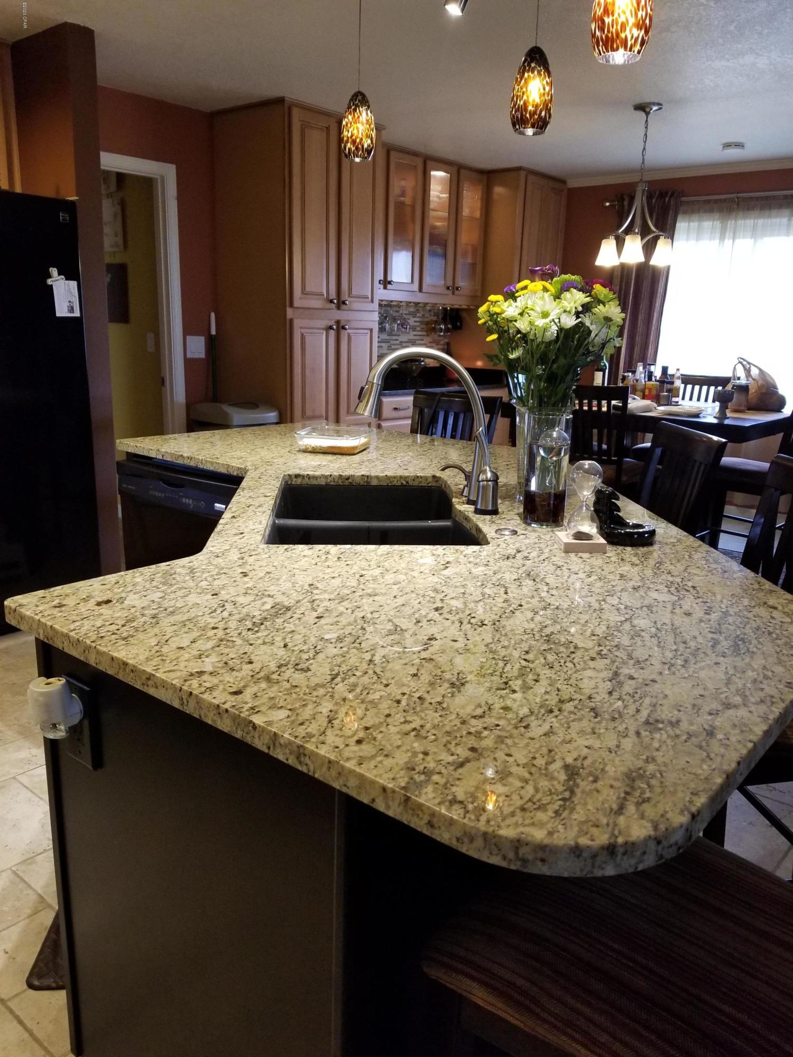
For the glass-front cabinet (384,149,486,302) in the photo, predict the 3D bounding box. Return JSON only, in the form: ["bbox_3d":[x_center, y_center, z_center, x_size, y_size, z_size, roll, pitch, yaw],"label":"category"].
[{"bbox_3d":[0.141,-2.098,5.664,0.320,0.930,1.190,14,20,38],"label":"glass-front cabinet"}]

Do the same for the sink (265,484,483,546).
[{"bbox_3d":[-0.077,0.070,2.184,0.530,0.230,0.790,1,15,-5],"label":"sink"}]

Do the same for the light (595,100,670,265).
[{"bbox_3d":[1.217,-1.714,3.981,0.390,0.745,0.380,2,15,0],"label":"light"}]

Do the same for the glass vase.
[{"bbox_3d":[0.376,-0.150,2.001,0.107,0.272,0.107,2,15,0],"label":"glass vase"}]

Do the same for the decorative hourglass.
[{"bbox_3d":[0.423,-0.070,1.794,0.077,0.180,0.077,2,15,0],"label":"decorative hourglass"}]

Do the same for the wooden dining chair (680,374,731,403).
[{"bbox_3d":[1.973,-0.485,5.412,0.460,1.063,0.550,11,17,29],"label":"wooden dining chair"}]

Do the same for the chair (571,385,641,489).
[{"bbox_3d":[1.183,-0.361,4.868,0.460,1.055,0.550,8,16,21],"label":"chair"}]

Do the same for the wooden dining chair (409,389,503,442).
[{"bbox_3d":[0.121,-0.076,3.686,0.460,1.055,0.550,12,18,32],"label":"wooden dining chair"}]

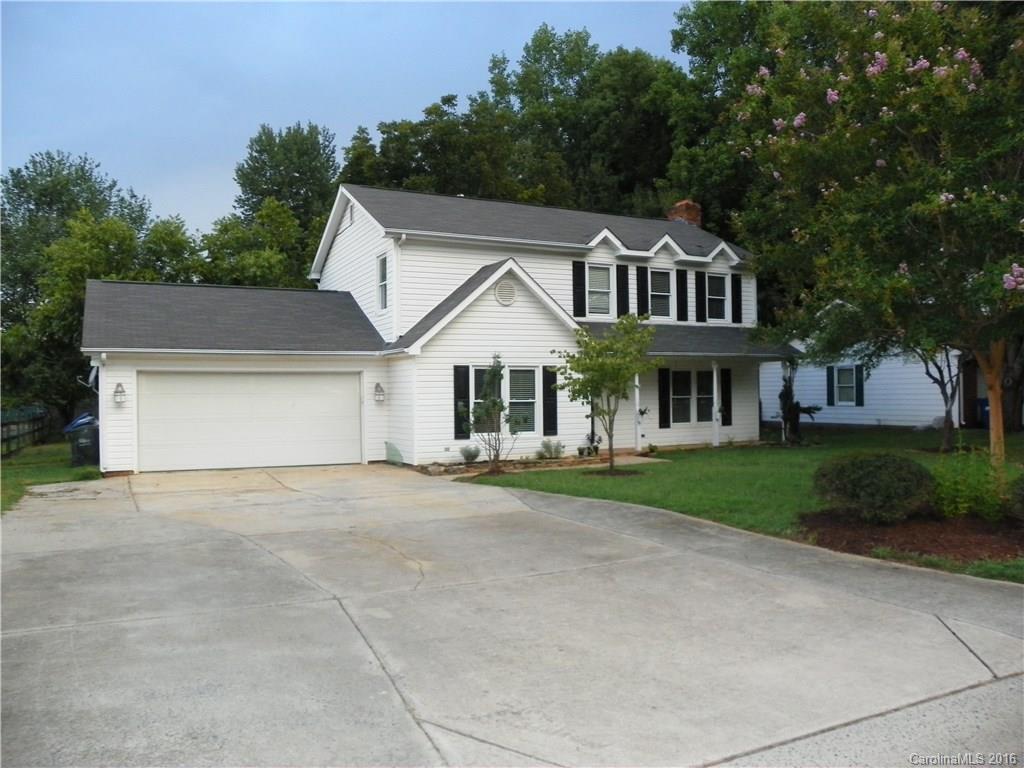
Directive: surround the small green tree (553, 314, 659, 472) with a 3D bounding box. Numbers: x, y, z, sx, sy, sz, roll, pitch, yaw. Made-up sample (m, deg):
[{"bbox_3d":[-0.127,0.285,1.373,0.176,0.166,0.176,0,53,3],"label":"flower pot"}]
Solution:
[{"bbox_3d":[1.930,0.175,17.100,2.100,3.250,2.100,0,-1,0],"label":"small green tree"}]

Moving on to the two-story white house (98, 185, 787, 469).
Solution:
[{"bbox_3d":[-1.908,-1.800,23.615,18.210,7.630,9.750,0,-1,-26],"label":"two-story white house"}]

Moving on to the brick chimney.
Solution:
[{"bbox_3d":[5.912,-5.664,28.195,0.650,1.030,1.040,0,-1,-26],"label":"brick chimney"}]

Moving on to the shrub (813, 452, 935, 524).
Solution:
[{"bbox_3d":[4.103,1.169,9.400,1.320,0.780,1.280,0,-1,-26],"label":"shrub"}]

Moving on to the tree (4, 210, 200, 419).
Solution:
[{"bbox_3d":[-18.292,-2.792,37.000,8.200,9.900,8.000,0,-1,-26],"label":"tree"}]

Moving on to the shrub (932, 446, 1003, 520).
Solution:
[{"bbox_3d":[5.181,1.158,9.400,0.750,0.820,0.720,0,-1,-26],"label":"shrub"}]

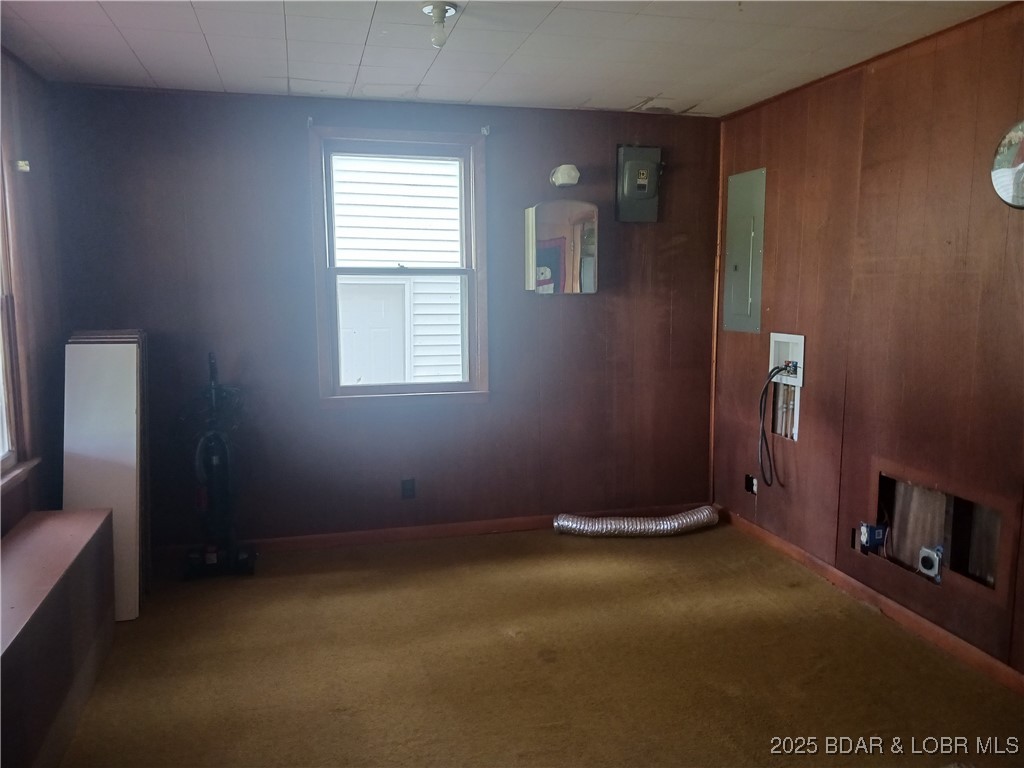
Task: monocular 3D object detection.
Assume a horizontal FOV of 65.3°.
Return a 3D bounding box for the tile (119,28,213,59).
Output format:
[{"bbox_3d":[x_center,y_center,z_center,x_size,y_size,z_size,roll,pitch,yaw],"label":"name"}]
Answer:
[{"bbox_3d":[-1.364,-1.358,3.161,0.305,0.018,0.305,-2,8,-14],"label":"tile"}]

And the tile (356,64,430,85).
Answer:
[{"bbox_3d":[-0.565,-1.448,3.730,0.306,0.016,0.306,-2,7,-15],"label":"tile"}]

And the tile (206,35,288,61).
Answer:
[{"bbox_3d":[-1.069,-1.369,3.234,0.303,0.018,0.303,-2,7,-15],"label":"tile"}]

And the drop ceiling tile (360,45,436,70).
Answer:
[{"bbox_3d":[-0.488,-1.412,3.439,0.306,0.016,0.306,-2,7,-15],"label":"drop ceiling tile"}]

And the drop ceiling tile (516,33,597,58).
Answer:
[{"bbox_3d":[0.187,-1.382,3.254,0.303,0.018,0.303,-2,7,-15],"label":"drop ceiling tile"}]

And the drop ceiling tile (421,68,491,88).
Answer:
[{"bbox_3d":[-0.261,-1.442,3.757,0.305,0.018,0.305,-2,8,-14],"label":"drop ceiling tile"}]

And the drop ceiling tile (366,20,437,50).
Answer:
[{"bbox_3d":[-0.402,-1.356,3.096,0.305,0.018,0.305,-2,8,-14],"label":"drop ceiling tile"}]

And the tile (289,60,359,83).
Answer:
[{"bbox_3d":[-0.852,-1.417,3.601,0.303,0.018,0.303,-2,7,-15],"label":"tile"}]

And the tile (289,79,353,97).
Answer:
[{"bbox_3d":[-0.930,-1.457,3.907,0.305,0.018,0.323,-2,8,-14],"label":"tile"}]

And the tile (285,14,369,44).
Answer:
[{"bbox_3d":[-0.697,-1.344,3.020,0.305,0.018,0.305,-2,8,-14],"label":"tile"}]

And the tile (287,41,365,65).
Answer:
[{"bbox_3d":[-0.774,-1.381,3.312,0.305,0.018,0.305,-2,8,-14],"label":"tile"}]

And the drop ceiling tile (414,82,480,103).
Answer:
[{"bbox_3d":[-0.344,-1.479,4.059,0.303,0.018,0.321,-2,7,-15],"label":"drop ceiling tile"}]

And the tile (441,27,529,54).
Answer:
[{"bbox_3d":[-0.112,-1.389,3.226,0.306,0.016,0.306,-2,7,-15],"label":"tile"}]

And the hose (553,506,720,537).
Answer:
[{"bbox_3d":[0.720,0.796,4.555,0.970,0.107,0.250,-1,7,-7],"label":"hose"}]

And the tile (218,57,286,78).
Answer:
[{"bbox_3d":[-1.146,-1.405,3.524,0.303,0.018,0.303,-2,7,-15],"label":"tile"}]

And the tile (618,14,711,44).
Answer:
[{"bbox_3d":[0.565,-1.379,3.090,0.306,0.016,0.306,-2,7,-15],"label":"tile"}]

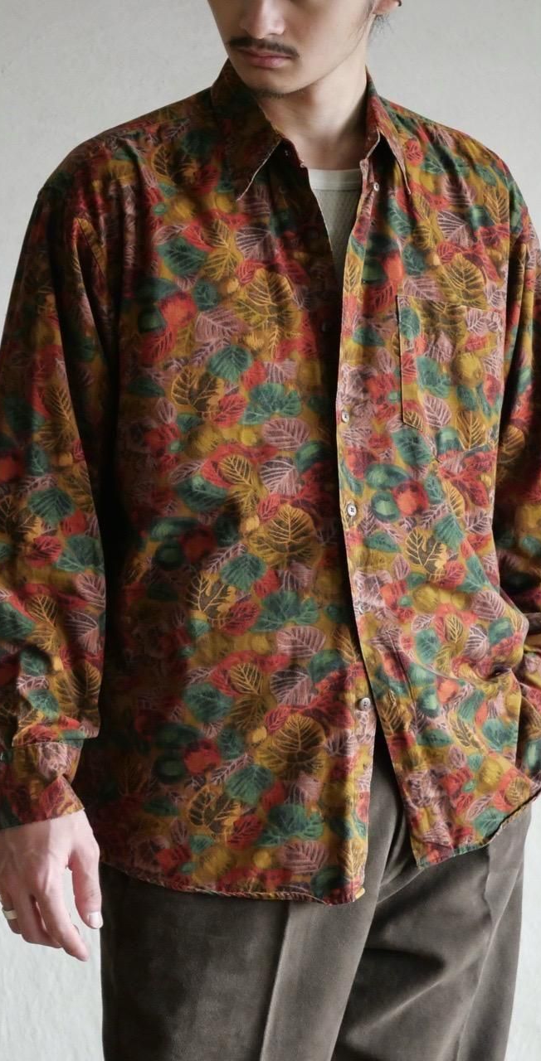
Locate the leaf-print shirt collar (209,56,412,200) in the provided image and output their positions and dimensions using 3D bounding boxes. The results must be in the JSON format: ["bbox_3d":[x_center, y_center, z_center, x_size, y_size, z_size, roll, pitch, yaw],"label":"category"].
[{"bbox_3d":[0.038,-0.373,2.960,0.180,0.135,0.155,-1,3,-27],"label":"leaf-print shirt collar"}]

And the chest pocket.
[{"bbox_3d":[0.166,-0.139,2.930,0.122,0.148,0.025,-5,-1,-38],"label":"chest pocket"}]

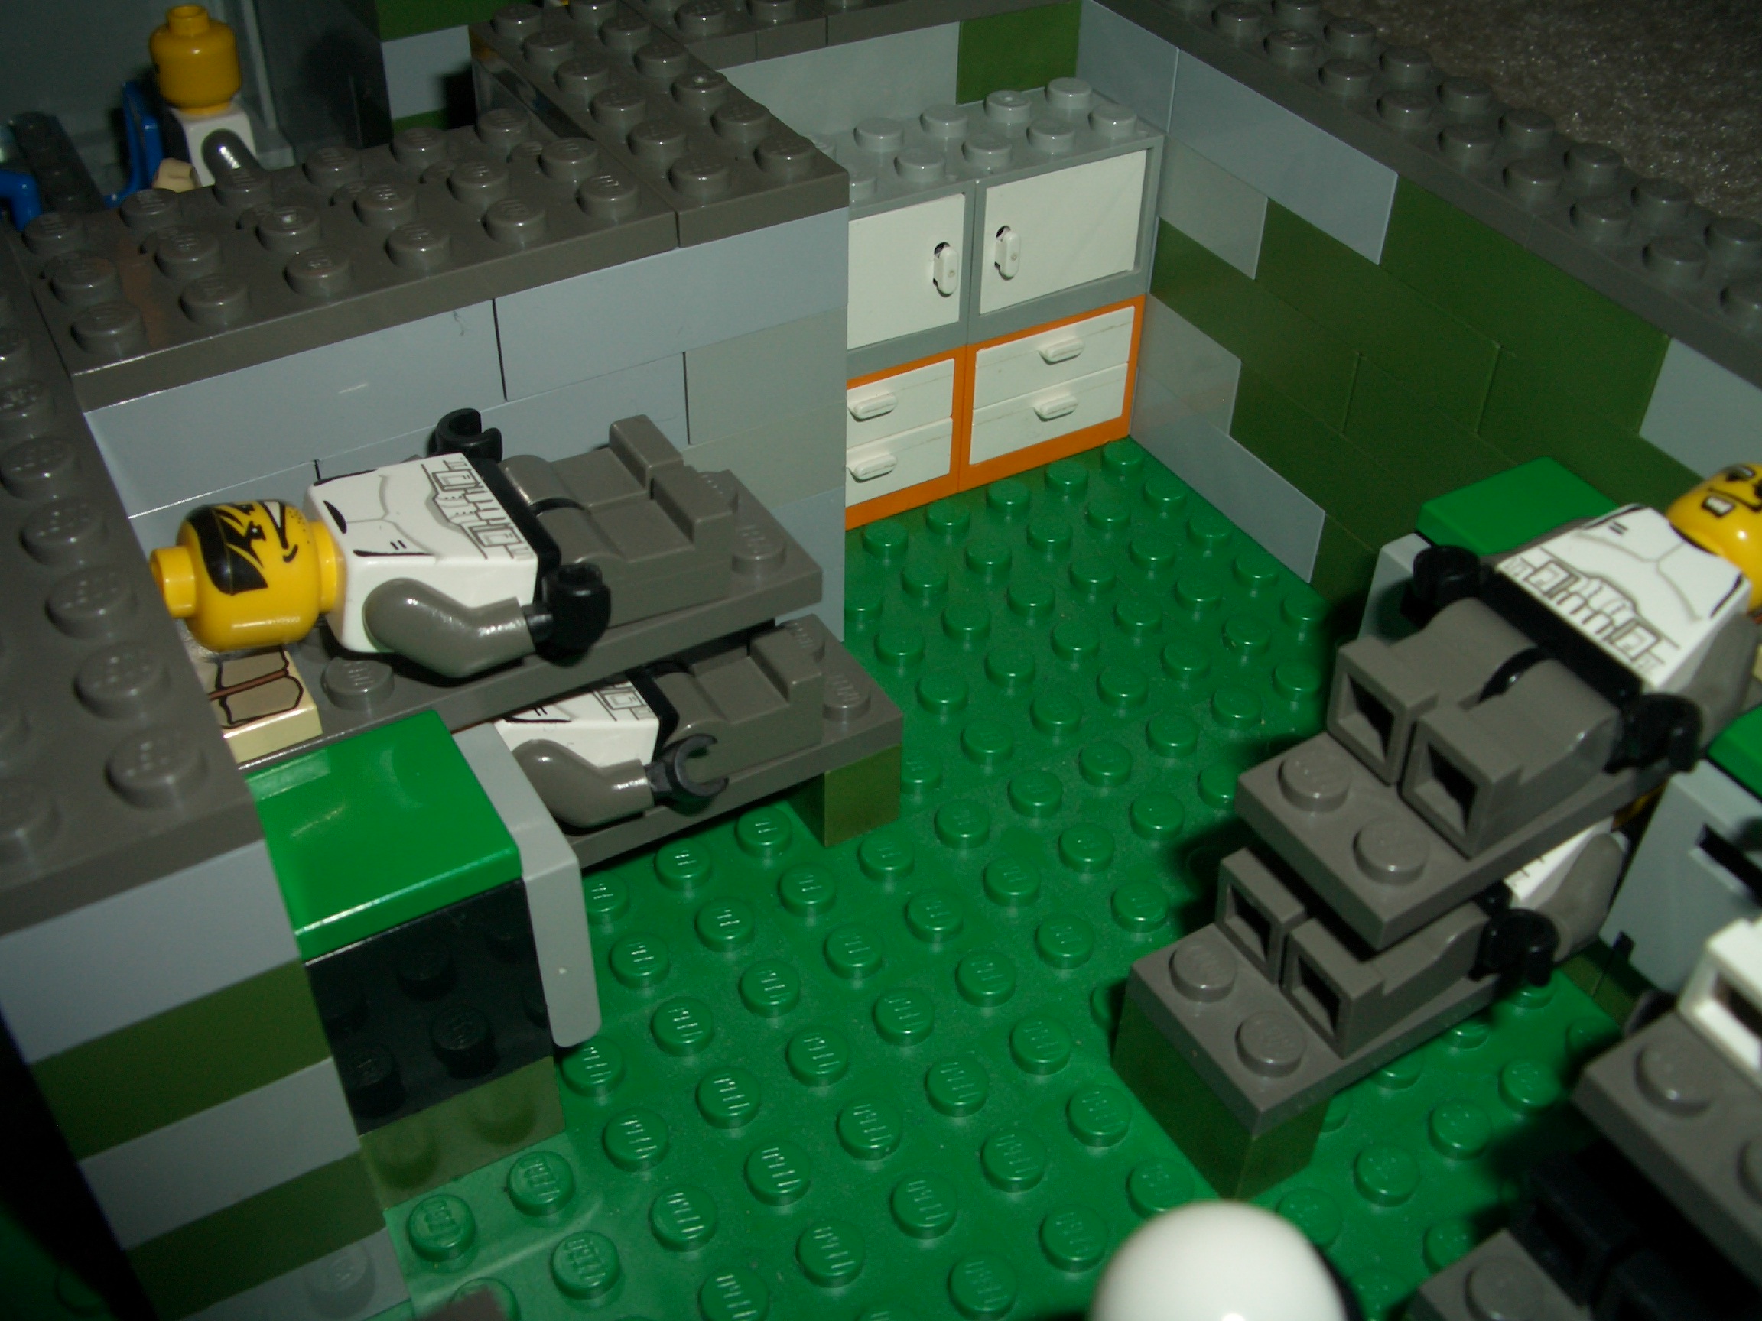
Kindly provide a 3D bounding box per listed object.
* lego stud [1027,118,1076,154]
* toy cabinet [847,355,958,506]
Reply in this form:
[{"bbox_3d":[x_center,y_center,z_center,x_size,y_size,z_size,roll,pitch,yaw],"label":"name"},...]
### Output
[{"bbox_3d":[0.018,-0.055,0.185,0.005,0.002,0.005,1,41,-1],"label":"lego stud"},{"bbox_3d":[-0.005,-0.027,0.197,0.024,0.019,0.016,-20,46,-24],"label":"toy cabinet"}]

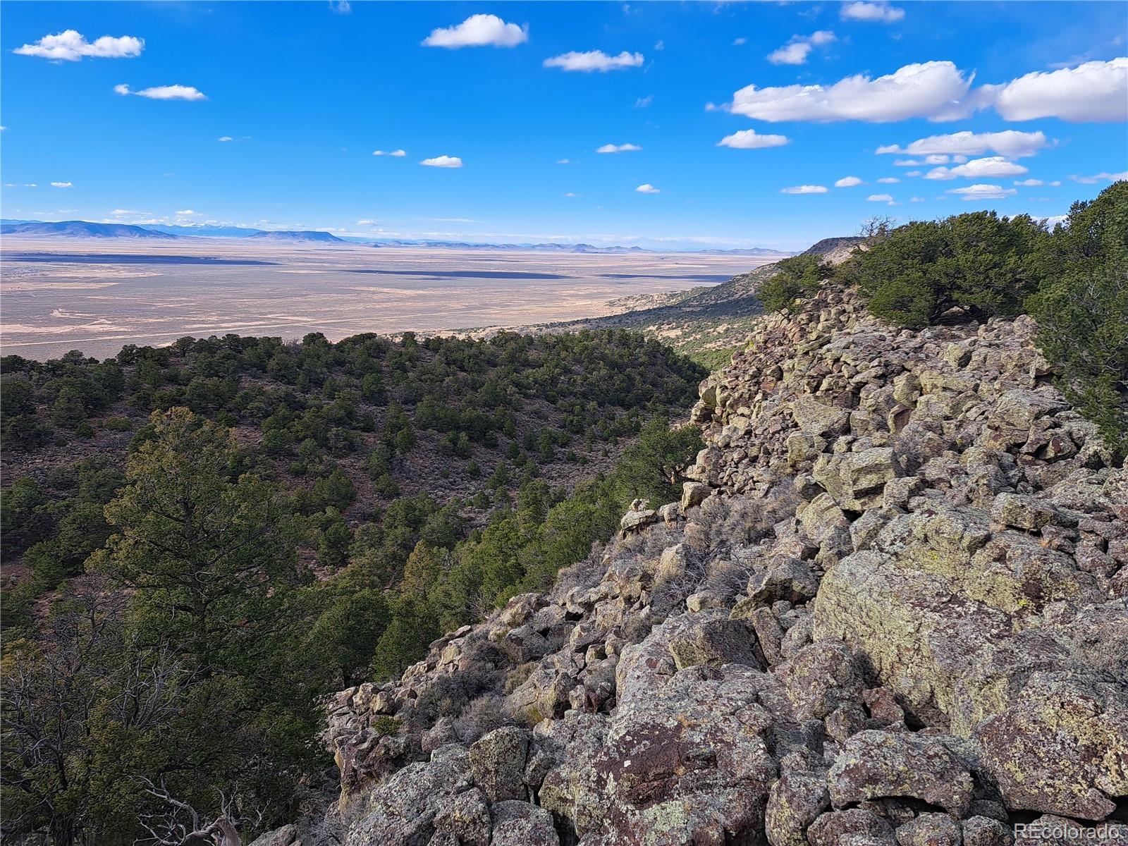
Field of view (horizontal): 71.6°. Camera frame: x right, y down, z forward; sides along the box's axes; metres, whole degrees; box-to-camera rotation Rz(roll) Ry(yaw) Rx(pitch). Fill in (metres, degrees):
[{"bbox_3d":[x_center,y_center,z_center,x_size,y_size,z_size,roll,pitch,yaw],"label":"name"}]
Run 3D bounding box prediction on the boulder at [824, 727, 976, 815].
[{"bbox_3d":[1.271,1.320,2.950,0.500,0.240,0.330,5,13,14],"label":"boulder"}]

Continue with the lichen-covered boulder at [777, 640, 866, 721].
[{"bbox_3d":[1.203,1.203,3.650,0.410,0.330,0.360,4,13,11],"label":"lichen-covered boulder"}]

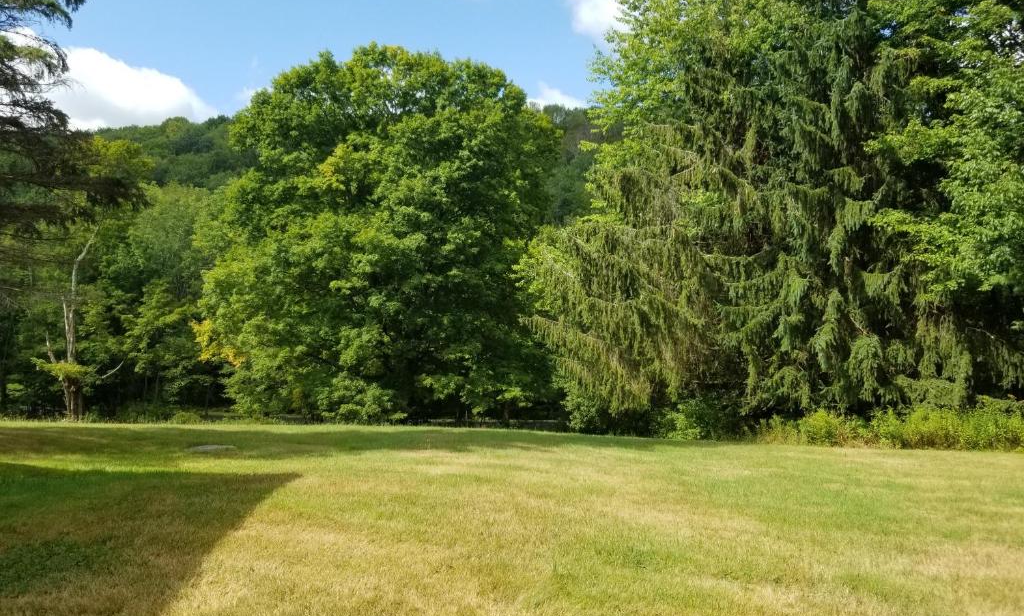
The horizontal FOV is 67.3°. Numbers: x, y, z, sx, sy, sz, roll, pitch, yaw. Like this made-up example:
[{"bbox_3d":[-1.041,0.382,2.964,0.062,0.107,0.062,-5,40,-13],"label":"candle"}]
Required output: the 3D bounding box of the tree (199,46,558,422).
[{"bbox_3d":[-5.159,-2.781,29.500,13.500,14.500,12.700,0,-3,-10],"label":"tree"}]

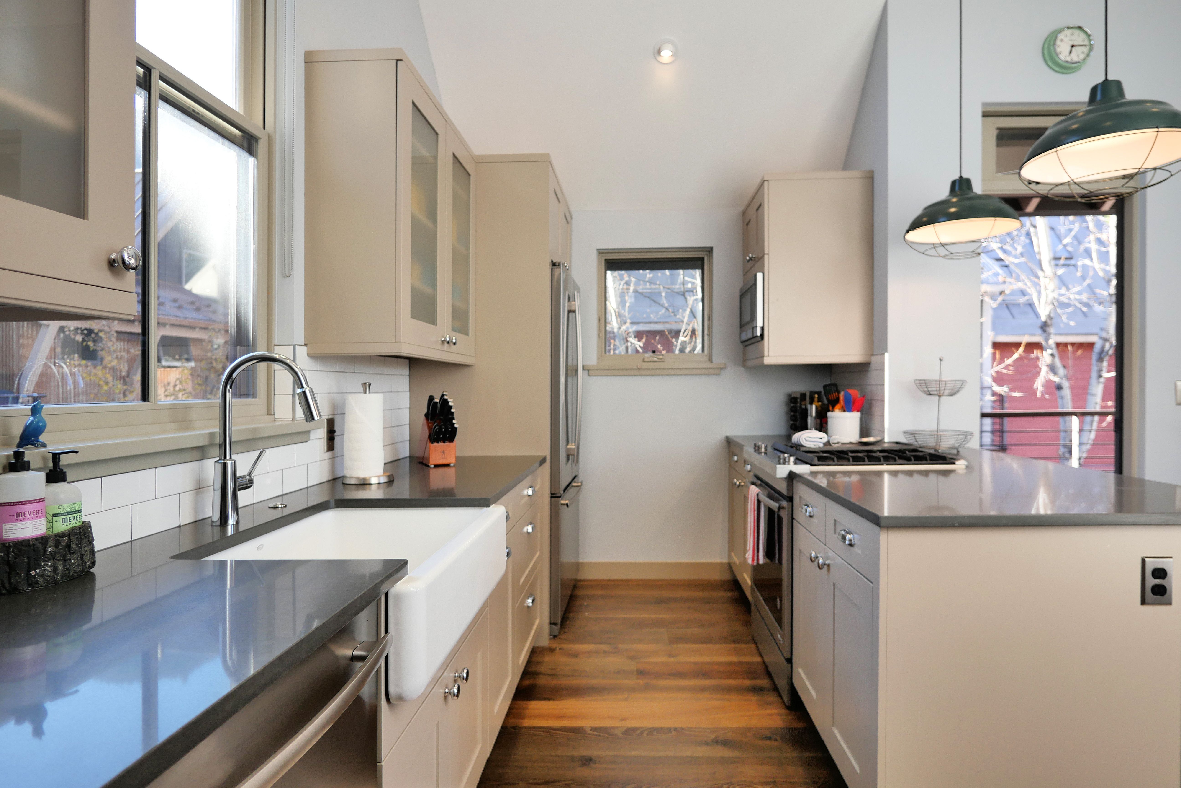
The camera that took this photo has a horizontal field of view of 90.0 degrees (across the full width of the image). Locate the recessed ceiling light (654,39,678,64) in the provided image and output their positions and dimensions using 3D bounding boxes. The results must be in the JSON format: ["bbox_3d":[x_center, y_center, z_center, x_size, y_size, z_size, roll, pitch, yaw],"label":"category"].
[{"bbox_3d":[0.405,-1.854,3.198,0.128,0.035,0.128,0,-44,4],"label":"recessed ceiling light"}]

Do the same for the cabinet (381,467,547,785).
[{"bbox_3d":[-0.594,0.774,1.957,0.605,0.883,1.840,0,1,4],"label":"cabinet"}]

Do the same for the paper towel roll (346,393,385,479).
[{"bbox_3d":[-0.797,0.147,2.087,0.142,0.285,0.142,0,1,4],"label":"paper towel roll"}]

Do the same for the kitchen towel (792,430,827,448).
[{"bbox_3d":[1.191,0.245,3.252,0.154,0.093,0.224,0,0,4],"label":"kitchen towel"}]

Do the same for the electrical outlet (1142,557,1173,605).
[{"bbox_3d":[1.421,0.469,1.480,0.073,0.118,0.010,0,1,4],"label":"electrical outlet"}]

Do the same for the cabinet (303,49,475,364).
[{"bbox_3d":[-0.746,-0.632,2.386,0.331,1.003,0.890,0,0,4],"label":"cabinet"}]

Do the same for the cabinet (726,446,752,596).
[{"bbox_3d":[1.207,0.764,3.496,0.615,0.883,0.800,0,1,4],"label":"cabinet"}]

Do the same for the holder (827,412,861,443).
[{"bbox_3d":[1.425,0.191,3.314,0.173,0.182,0.173,0,0,4],"label":"holder"}]

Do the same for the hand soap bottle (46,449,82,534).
[{"bbox_3d":[-0.931,0.195,1.034,0.074,0.195,0.065,0,0,8],"label":"hand soap bottle"}]

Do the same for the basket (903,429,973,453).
[{"bbox_3d":[1.755,0.248,2.979,0.340,0.100,0.340,0,1,4],"label":"basket"}]

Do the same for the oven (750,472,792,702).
[{"bbox_3d":[1.117,0.803,2.691,0.698,0.880,0.752,0,0,4],"label":"oven"}]

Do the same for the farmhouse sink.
[{"bbox_3d":[-0.542,0.453,1.458,0.534,0.230,0.730,0,0,4],"label":"farmhouse sink"}]

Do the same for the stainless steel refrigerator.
[{"bbox_3d":[-0.428,0.283,3.379,0.720,1.820,0.910,0,1,4],"label":"stainless steel refrigerator"}]

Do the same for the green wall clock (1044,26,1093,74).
[{"bbox_3d":[2.491,-1.794,3.080,0.245,0.245,0.065,0,1,4],"label":"green wall clock"}]

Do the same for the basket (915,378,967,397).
[{"bbox_3d":[1.767,-0.033,2.983,0.234,0.093,0.234,0,0,4],"label":"basket"}]

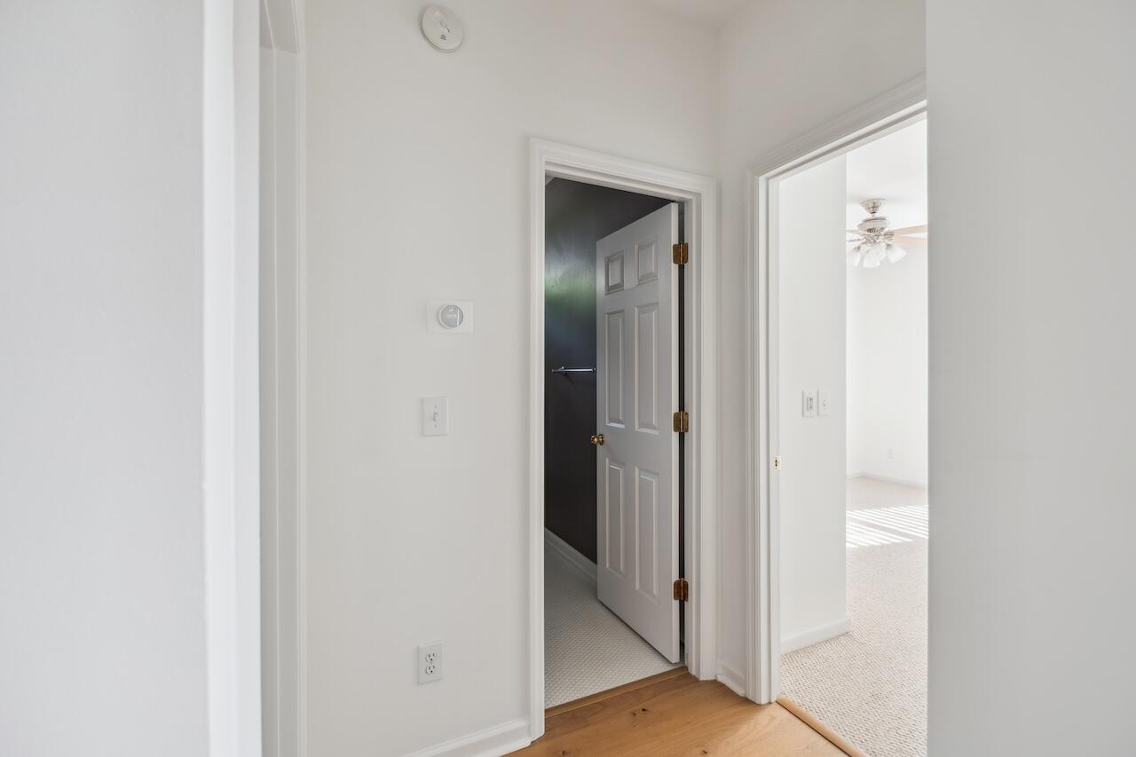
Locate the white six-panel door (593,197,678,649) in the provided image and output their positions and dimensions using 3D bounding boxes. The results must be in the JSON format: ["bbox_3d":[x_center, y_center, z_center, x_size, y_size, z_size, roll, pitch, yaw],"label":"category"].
[{"bbox_3d":[0.329,0.236,2.403,0.040,2.032,0.672,0,0,-26],"label":"white six-panel door"}]

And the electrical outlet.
[{"bbox_3d":[-0.446,0.923,1.538,0.078,0.124,0.010,0,0,-25],"label":"electrical outlet"}]

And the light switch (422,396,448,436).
[{"bbox_3d":[-0.432,0.123,1.542,0.078,0.124,0.014,0,0,-25],"label":"light switch"}]

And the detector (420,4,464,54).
[{"bbox_3d":[-0.410,-1.138,1.538,0.134,0.134,0.038,0,0,-25],"label":"detector"}]

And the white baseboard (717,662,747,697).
[{"bbox_3d":[0.672,1.242,1.962,0.022,0.080,0.155,0,0,-27],"label":"white baseboard"}]

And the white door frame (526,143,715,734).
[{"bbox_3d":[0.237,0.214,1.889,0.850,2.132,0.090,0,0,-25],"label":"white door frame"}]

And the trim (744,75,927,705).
[{"bbox_3d":[0.972,0.214,1.516,0.130,2.132,0.900,0,0,-27],"label":"trim"}]

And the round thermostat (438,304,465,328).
[{"bbox_3d":[-0.384,-0.204,1.556,0.082,0.082,0.030,0,0,-25],"label":"round thermostat"}]

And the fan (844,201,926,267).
[{"bbox_3d":[2.650,-1.235,4.100,1.320,0.580,1.320,0,0,-25],"label":"fan"}]

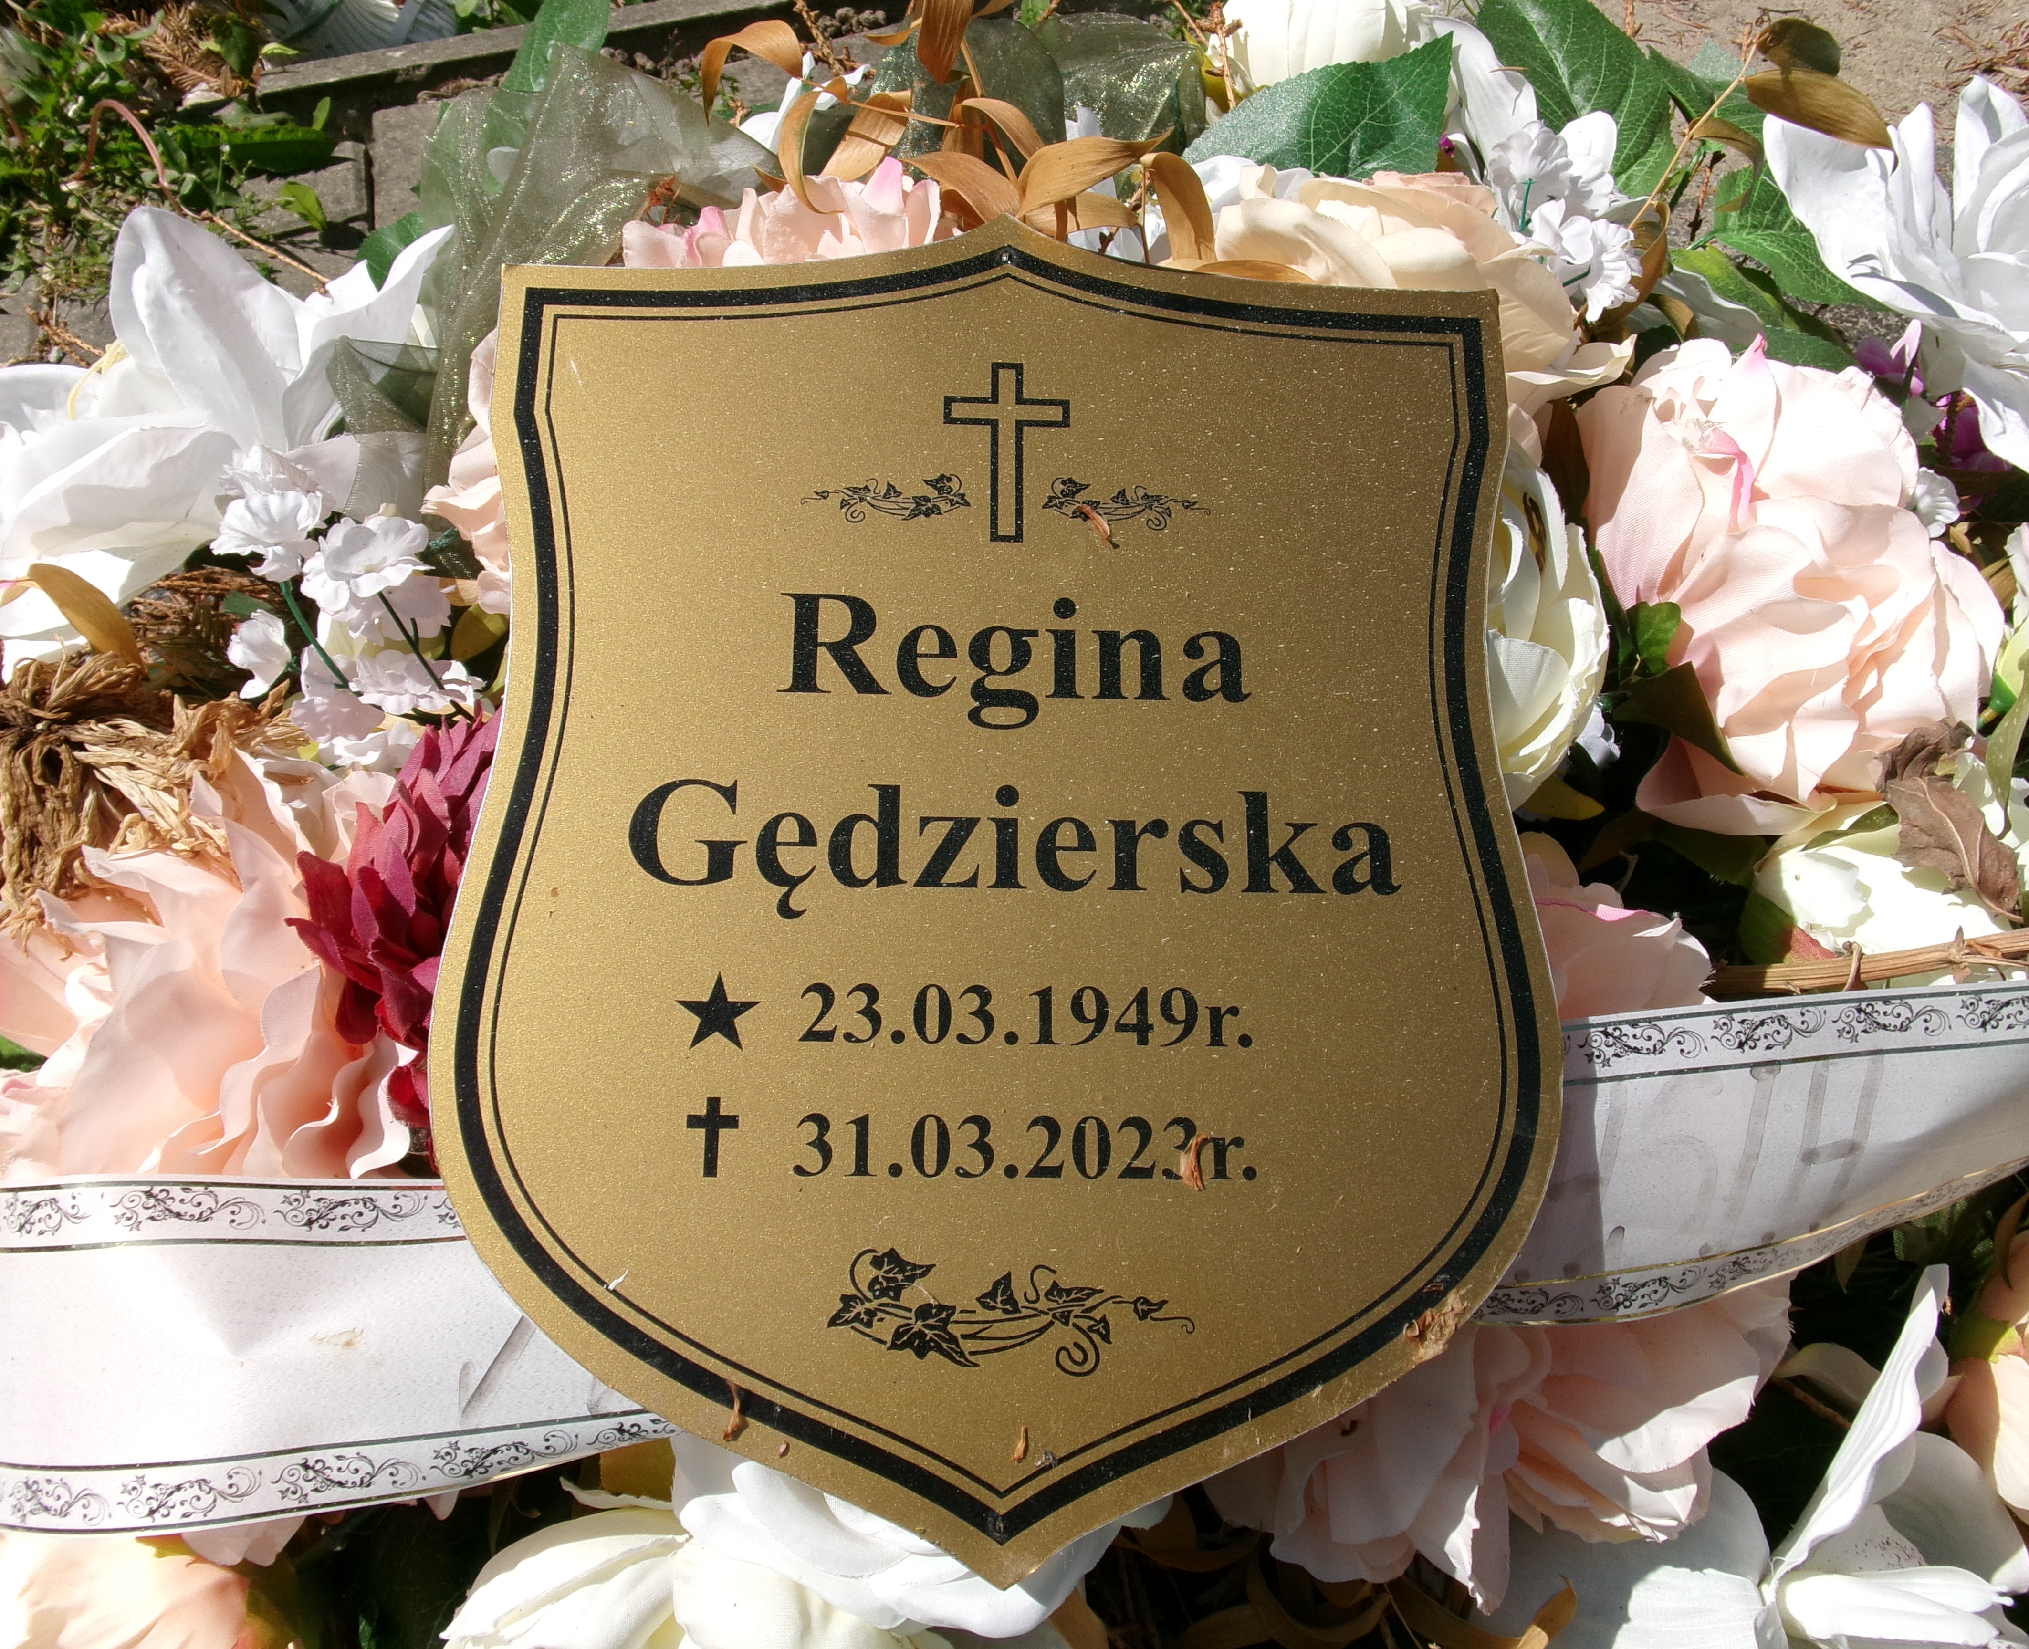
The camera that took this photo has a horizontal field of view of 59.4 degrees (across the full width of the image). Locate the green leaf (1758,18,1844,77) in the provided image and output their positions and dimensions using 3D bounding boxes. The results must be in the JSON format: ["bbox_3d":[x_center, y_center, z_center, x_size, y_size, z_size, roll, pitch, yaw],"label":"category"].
[{"bbox_3d":[0.226,-0.223,0.510,0.028,0.015,0.022,18,53,6],"label":"green leaf"}]

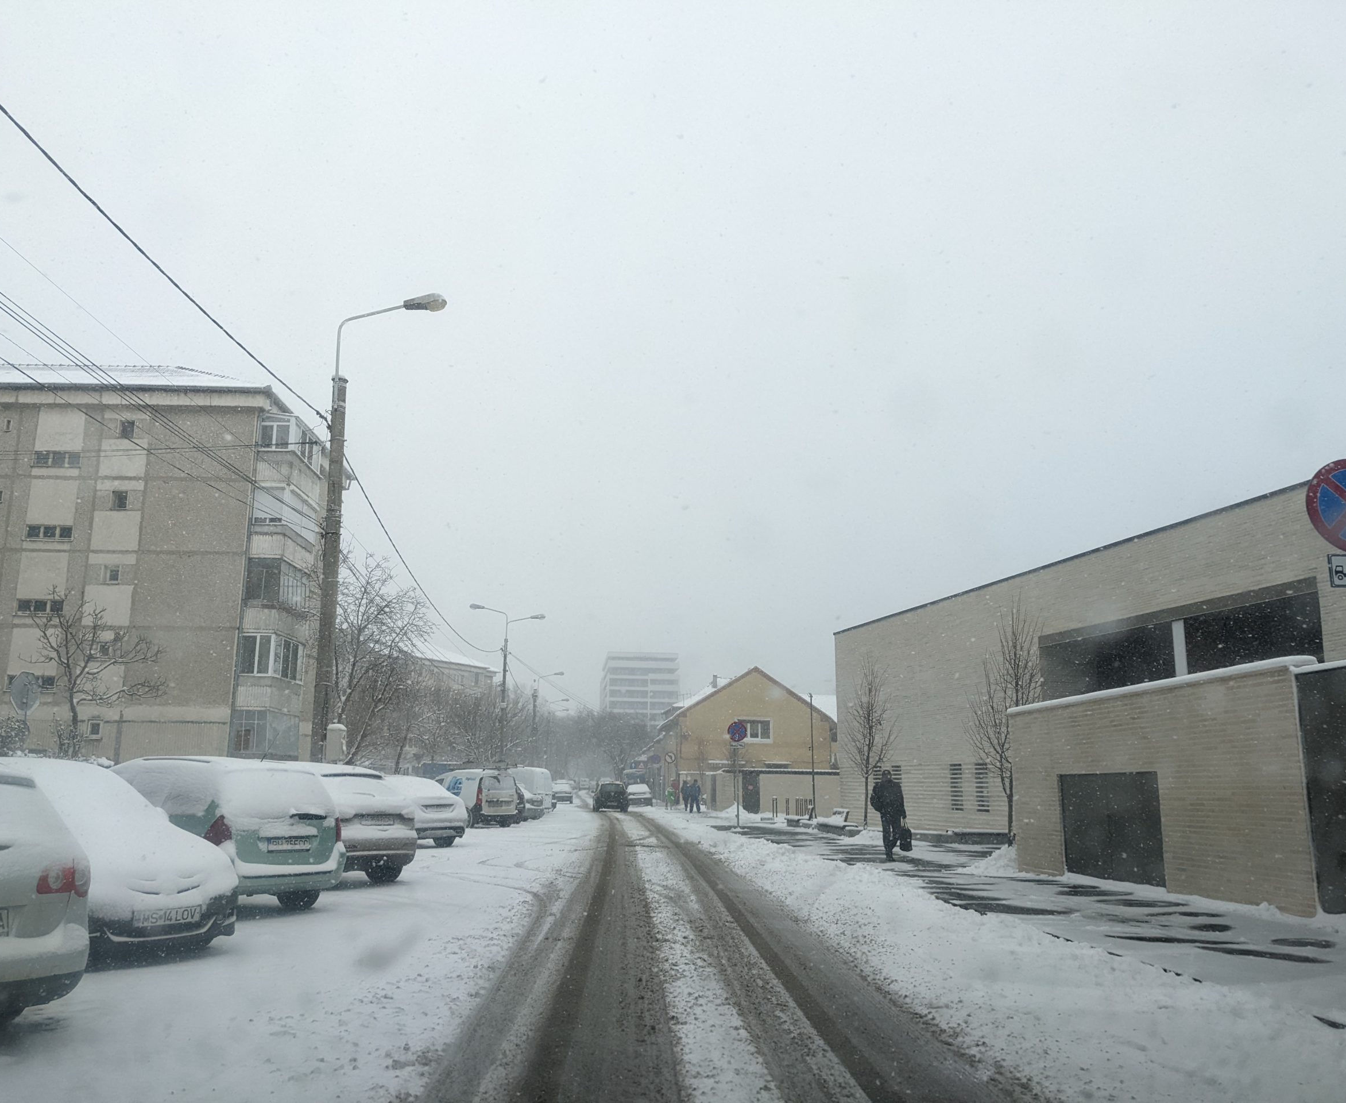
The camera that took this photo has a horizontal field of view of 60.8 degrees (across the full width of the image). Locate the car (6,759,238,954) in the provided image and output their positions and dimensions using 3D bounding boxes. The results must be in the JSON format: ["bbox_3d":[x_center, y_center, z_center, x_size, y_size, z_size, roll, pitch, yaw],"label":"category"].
[{"bbox_3d":[-5.200,2.396,9.185,4.050,1.500,1.740,-8,-14,33],"label":"car"}]

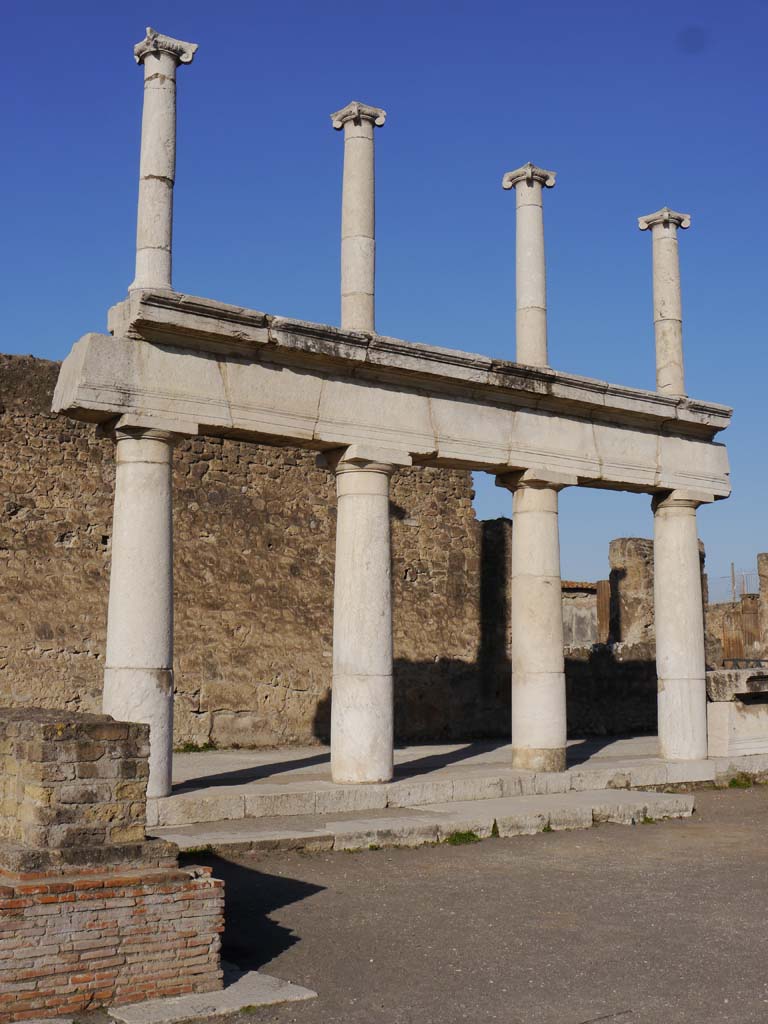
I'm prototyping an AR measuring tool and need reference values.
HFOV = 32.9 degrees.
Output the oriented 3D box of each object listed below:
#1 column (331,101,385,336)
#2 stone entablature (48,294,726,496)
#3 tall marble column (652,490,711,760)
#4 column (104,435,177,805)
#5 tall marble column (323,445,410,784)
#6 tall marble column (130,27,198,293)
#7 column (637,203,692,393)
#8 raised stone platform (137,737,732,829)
[{"bbox_3d":[-0.294,-3.336,15.315,0.503,2.870,0.503,6,-9,-39],"label":"column"},{"bbox_3d":[0.880,-1.178,15.766,10.282,1.197,1.006,6,-9,-39],"label":"stone entablature"},{"bbox_3d":[4.146,1.600,18.298,0.734,3.699,0.734,0,-7,0],"label":"tall marble column"},{"bbox_3d":[-2.432,0.959,13.027,0.734,3.686,0.734,0,-7,0],"label":"column"},{"bbox_3d":[-0.239,1.168,14.785,0.775,3.699,0.775,6,-9,-39],"label":"tall marble column"},{"bbox_3d":[-2.347,-3.556,13.672,0.517,2.904,0.517,6,-9,-39],"label":"tall marble column"},{"bbox_3d":[4.119,-2.911,18.852,0.517,2.890,0.517,6,-9,-39],"label":"column"},{"bbox_3d":[-0.974,3.515,17.601,9.724,0.252,7.052,6,-9,-39],"label":"raised stone platform"}]

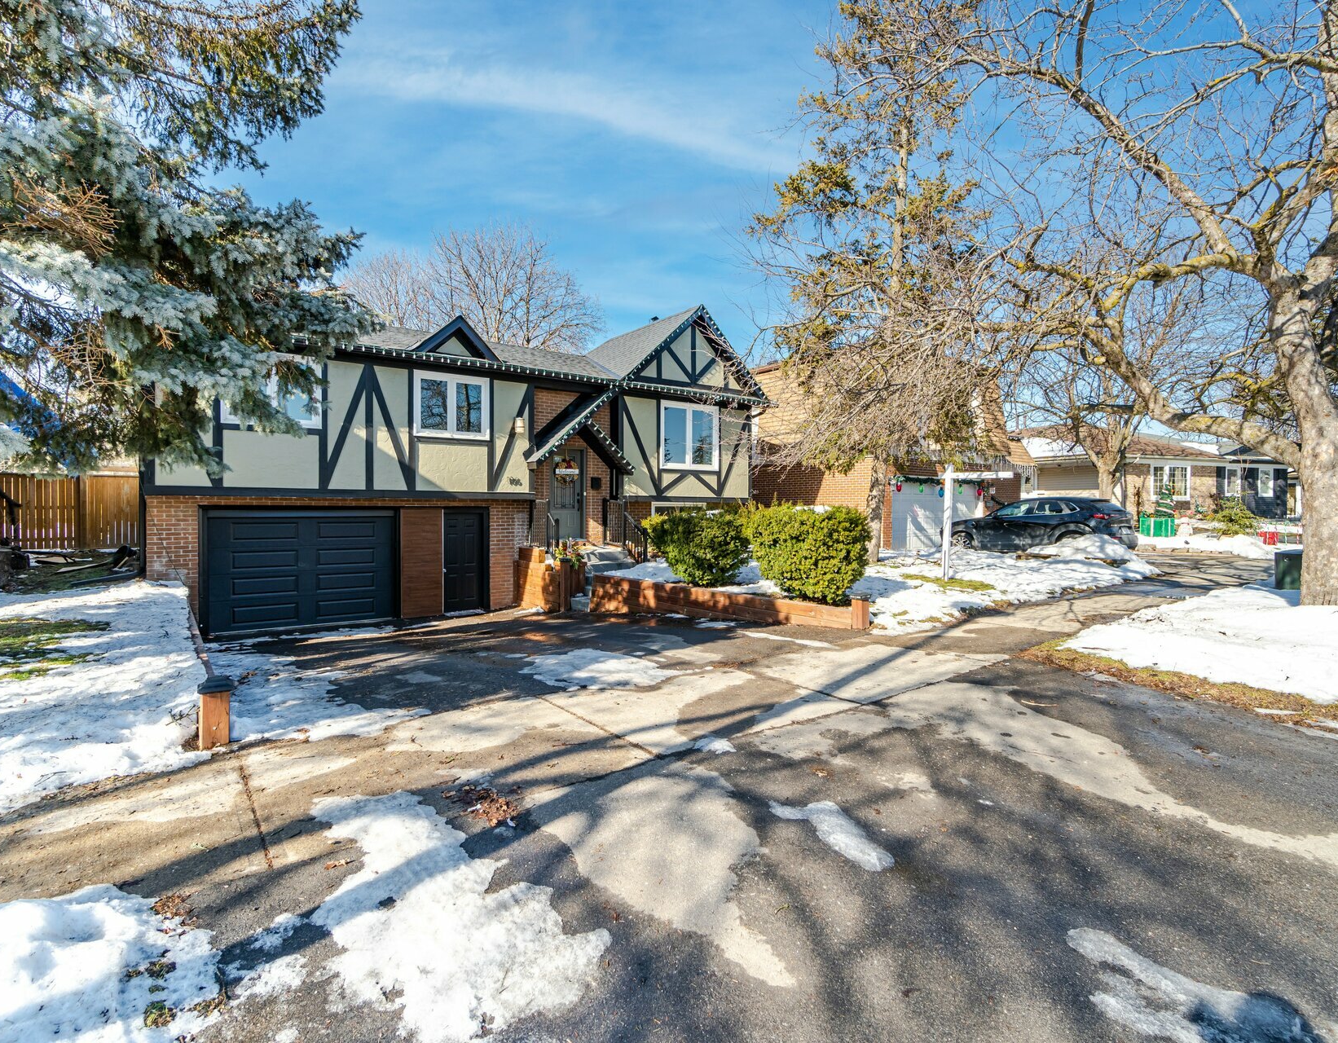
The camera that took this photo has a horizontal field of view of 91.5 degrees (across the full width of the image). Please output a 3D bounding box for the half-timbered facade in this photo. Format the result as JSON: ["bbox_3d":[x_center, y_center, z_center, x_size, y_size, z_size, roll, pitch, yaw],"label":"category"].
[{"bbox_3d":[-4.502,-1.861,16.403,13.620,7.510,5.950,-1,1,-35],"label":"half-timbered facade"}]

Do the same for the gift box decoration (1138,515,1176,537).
[{"bbox_3d":[16.855,0.148,22.500,0.720,0.740,0.720,0,1,-22],"label":"gift box decoration"}]

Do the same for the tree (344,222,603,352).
[{"bbox_3d":[-8.358,-5.935,27.907,11.000,13.860,11.000,0,1,0],"label":"tree"}]

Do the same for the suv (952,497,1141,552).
[{"bbox_3d":[9.409,0.143,16.963,1.830,1.560,4.420,-1,1,-35],"label":"suv"}]

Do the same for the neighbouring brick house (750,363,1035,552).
[{"bbox_3d":[7.482,-2.555,24.901,9.200,6.600,9.200,-1,1,-35],"label":"neighbouring brick house"}]

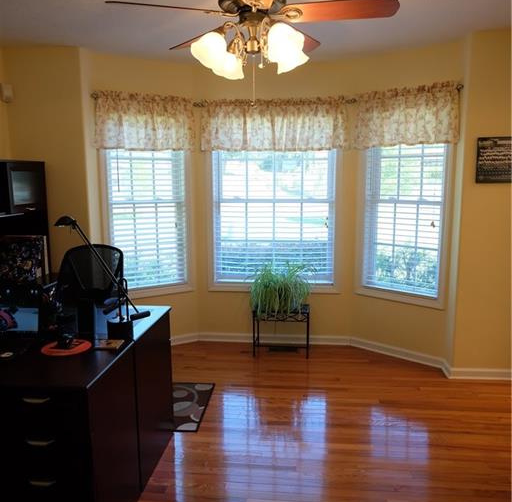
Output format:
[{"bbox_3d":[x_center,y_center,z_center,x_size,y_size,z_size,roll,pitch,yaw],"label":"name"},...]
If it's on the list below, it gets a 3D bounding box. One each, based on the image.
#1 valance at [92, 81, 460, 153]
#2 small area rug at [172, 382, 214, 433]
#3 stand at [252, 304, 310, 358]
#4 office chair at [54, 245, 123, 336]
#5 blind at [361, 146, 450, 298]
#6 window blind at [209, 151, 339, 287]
[{"bbox_3d":[0.126,-1.042,3.605,2.760,0.450,0.560,1,8,6],"label":"valance"},{"bbox_3d":[-0.900,1.018,3.067,1.160,0.012,0.670,1,8,6],"label":"small area rug"},{"bbox_3d":[0.226,0.688,3.933,0.470,0.410,0.270,1,8,6],"label":"stand"},{"bbox_3d":[-1.222,0.492,3.126,0.600,1.040,0.620,1,8,6],"label":"office chair"},{"bbox_3d":[1.190,-0.374,3.659,0.680,1.440,0.060,6,11,40],"label":"blind"},{"bbox_3d":[0.156,-0.418,4.005,1.090,1.440,0.060,1,8,6],"label":"window blind"}]

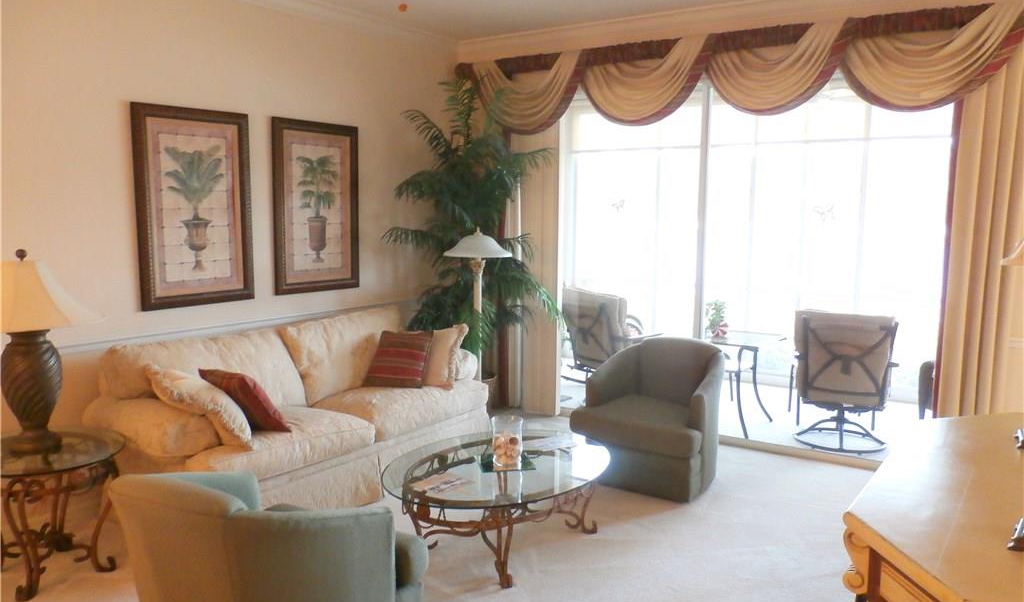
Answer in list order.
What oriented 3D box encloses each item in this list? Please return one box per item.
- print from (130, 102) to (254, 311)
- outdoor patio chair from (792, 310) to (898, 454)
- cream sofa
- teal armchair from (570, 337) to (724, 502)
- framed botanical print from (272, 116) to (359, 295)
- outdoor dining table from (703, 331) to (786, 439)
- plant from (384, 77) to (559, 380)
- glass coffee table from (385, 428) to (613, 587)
[{"bbox_3d":[-1.864,-0.553,4.413,0.045,1.160,0.699,6,10,41],"label":"print"},{"bbox_3d":[2.346,0.539,5.222,0.672,0.920,0.768,4,8,27],"label":"outdoor patio chair"},{"bbox_3d":[-1.139,0.619,4.216,0.992,0.904,2.112,6,10,41],"label":"cream sofa"},{"bbox_3d":[0.825,0.684,4.312,0.752,0.760,0.816,4,8,29],"label":"teal armchair"},{"bbox_3d":[-1.308,-0.636,5.047,0.045,1.144,0.680,6,10,41],"label":"framed botanical print"},{"bbox_3d":[1.797,0.615,5.728,0.496,0.640,0.576,6,10,41],"label":"outdoor dining table"},{"bbox_3d":[-0.293,-0.321,5.380,1.056,2.480,1.104,0,7,0],"label":"plant"},{"bbox_3d":[-0.052,0.959,3.589,0.926,0.392,1.245,6,10,41],"label":"glass coffee table"}]

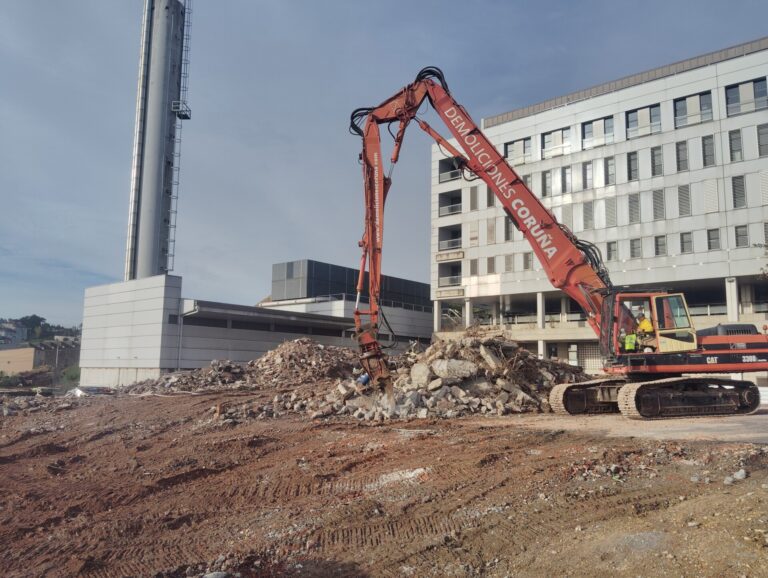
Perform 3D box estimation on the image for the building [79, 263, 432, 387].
[{"bbox_3d":[-10.366,4.740,80.759,16.200,16.080,49.620,-6,-10,40],"label":"building"}]

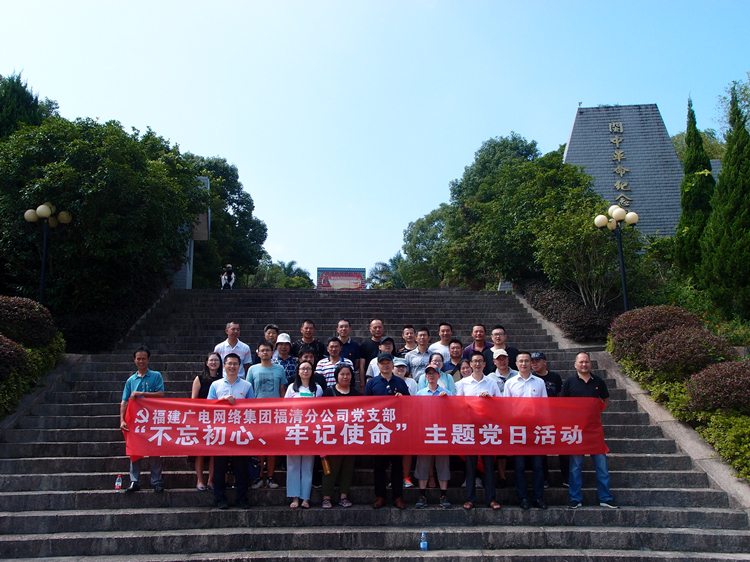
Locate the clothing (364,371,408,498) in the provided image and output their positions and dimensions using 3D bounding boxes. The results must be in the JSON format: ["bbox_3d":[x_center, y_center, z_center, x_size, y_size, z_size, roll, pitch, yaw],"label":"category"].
[{"bbox_3d":[0.131,1.763,7.397,0.510,1.410,0.310,0,-12,0],"label":"clothing"}]

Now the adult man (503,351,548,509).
[{"bbox_3d":[1.717,1.678,7.414,0.530,1.748,0.360,-2,-12,6],"label":"adult man"}]

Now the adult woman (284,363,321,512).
[{"bbox_3d":[-0.808,1.721,7.346,0.460,1.649,0.340,0,-12,-3],"label":"adult woman"}]

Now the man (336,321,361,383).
[{"bbox_3d":[-0.401,1.377,8.552,0.500,1.754,0.300,0,-12,-2],"label":"man"}]

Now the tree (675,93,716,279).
[{"bbox_3d":[8.209,-2.068,16.749,1.050,5.532,1.050,0,-12,0],"label":"tree"}]

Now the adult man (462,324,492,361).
[{"bbox_3d":[1.363,1.422,8.640,0.490,1.699,0.300,-1,-12,4],"label":"adult man"}]

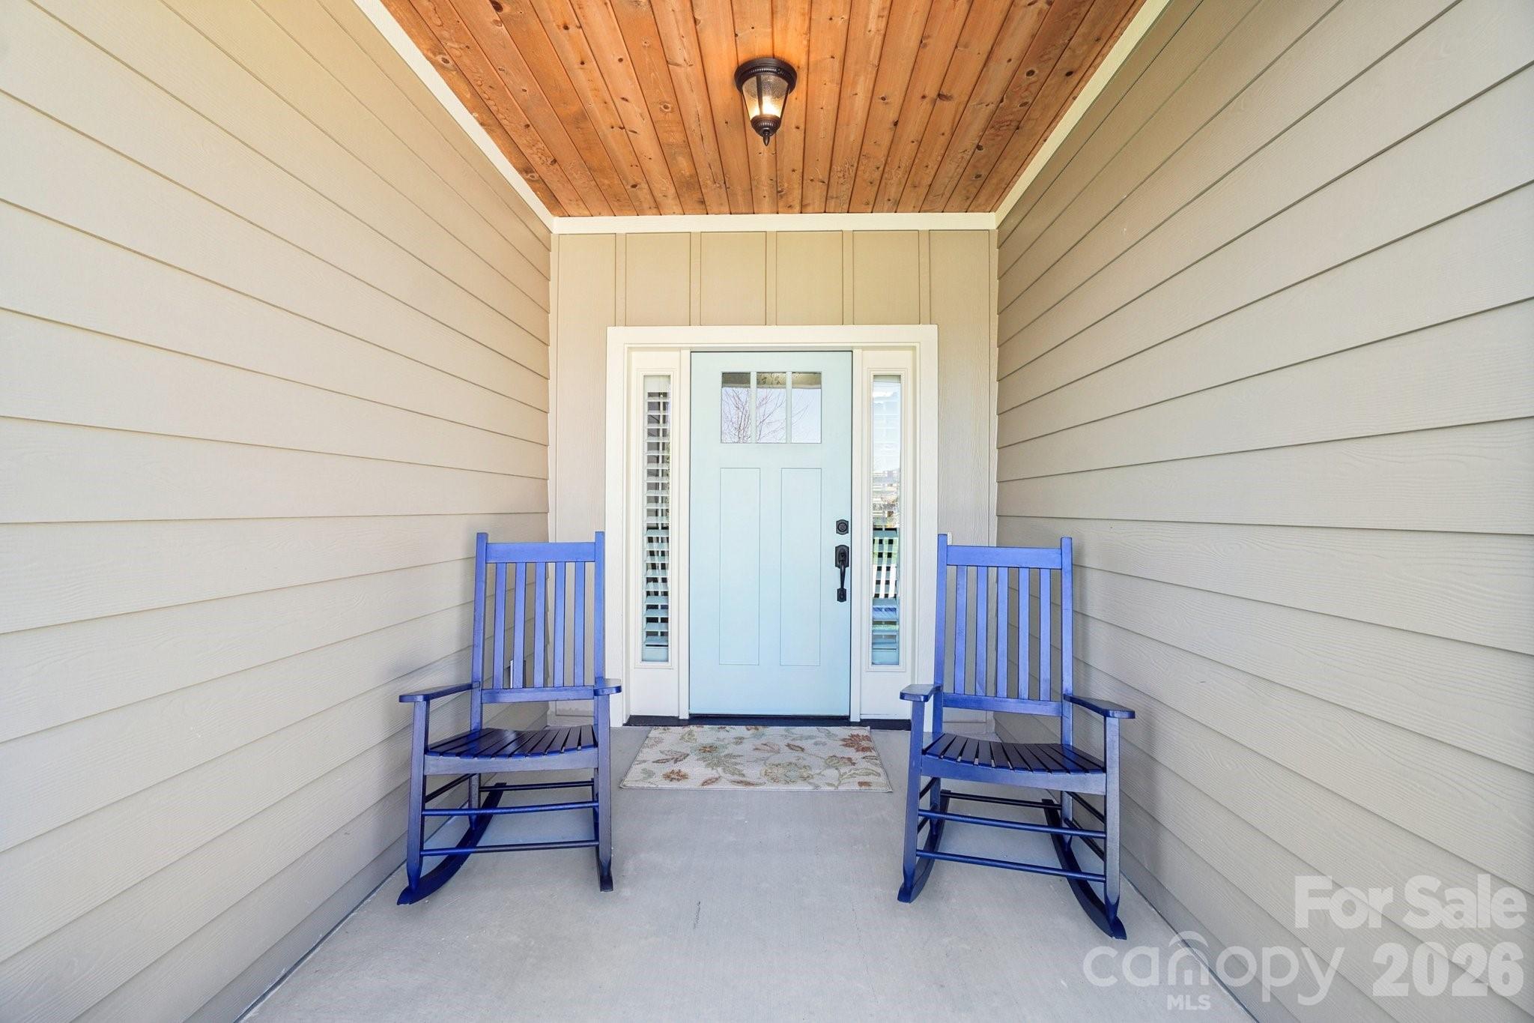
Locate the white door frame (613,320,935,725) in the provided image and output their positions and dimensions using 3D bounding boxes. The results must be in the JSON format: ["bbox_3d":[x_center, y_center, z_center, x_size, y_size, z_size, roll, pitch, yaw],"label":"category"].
[{"bbox_3d":[0.024,0.079,3.500,1.780,2.160,0.140,0,0,2],"label":"white door frame"}]

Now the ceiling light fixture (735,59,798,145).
[{"bbox_3d":[0.000,-1.450,2.291,0.223,0.270,0.223,0,0,2],"label":"ceiling light fixture"}]

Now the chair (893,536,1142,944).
[{"bbox_3d":[0.764,0.626,2.087,0.630,1.090,0.740,0,0,16],"label":"chair"}]

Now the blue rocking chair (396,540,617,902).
[{"bbox_3d":[-0.797,0.619,2.176,0.630,1.090,0.740,0,0,-8],"label":"blue rocking chair"}]

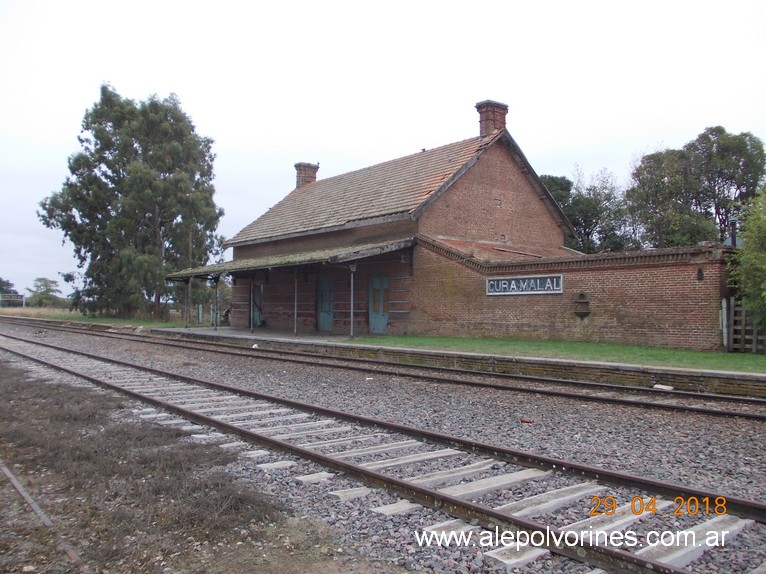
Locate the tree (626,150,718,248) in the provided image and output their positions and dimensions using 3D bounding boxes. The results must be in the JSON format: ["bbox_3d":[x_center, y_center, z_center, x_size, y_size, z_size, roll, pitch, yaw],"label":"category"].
[{"bbox_3d":[20.887,-3.592,44.811,7.000,12.660,6.800,-1,-2,25],"label":"tree"}]

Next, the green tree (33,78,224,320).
[{"bbox_3d":[-24.459,-8.222,59.660,17.500,22.800,15.500,1,-2,-22],"label":"green tree"}]

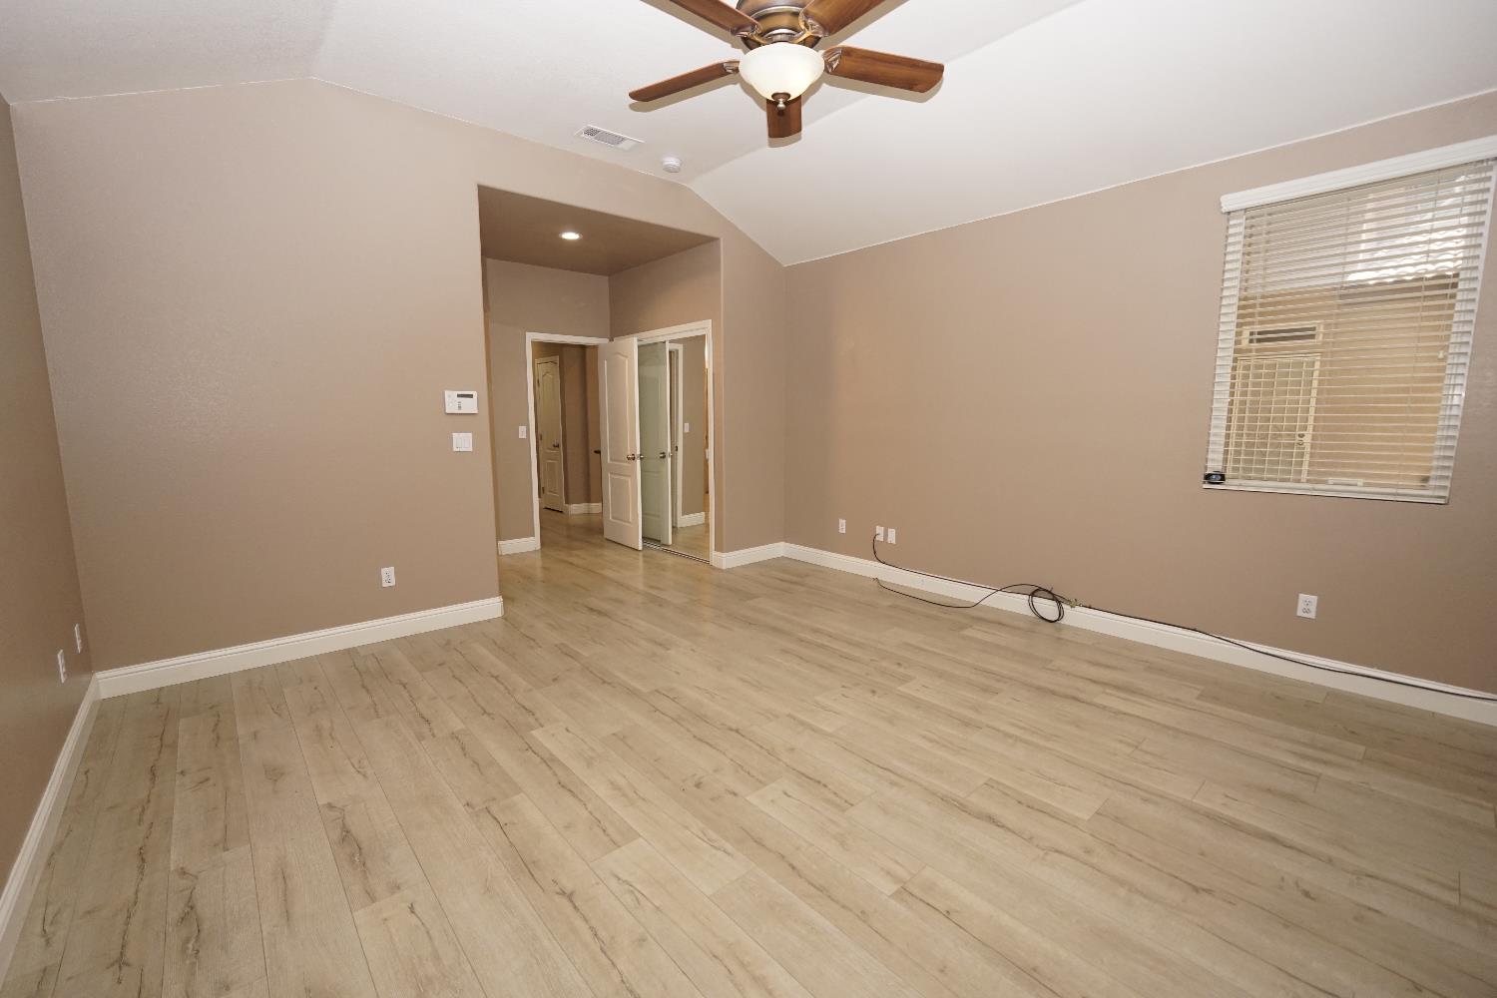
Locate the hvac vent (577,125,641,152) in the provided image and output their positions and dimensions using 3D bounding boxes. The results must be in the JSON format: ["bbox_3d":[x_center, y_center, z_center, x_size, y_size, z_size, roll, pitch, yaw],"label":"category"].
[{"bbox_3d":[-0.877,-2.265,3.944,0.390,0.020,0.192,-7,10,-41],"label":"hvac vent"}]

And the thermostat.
[{"bbox_3d":[-1.776,-0.598,3.862,0.187,0.133,0.030,-7,10,-41],"label":"thermostat"}]

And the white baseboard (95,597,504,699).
[{"bbox_3d":[-2.355,0.800,3.547,1.886,0.137,0.018,-7,10,-41],"label":"white baseboard"}]

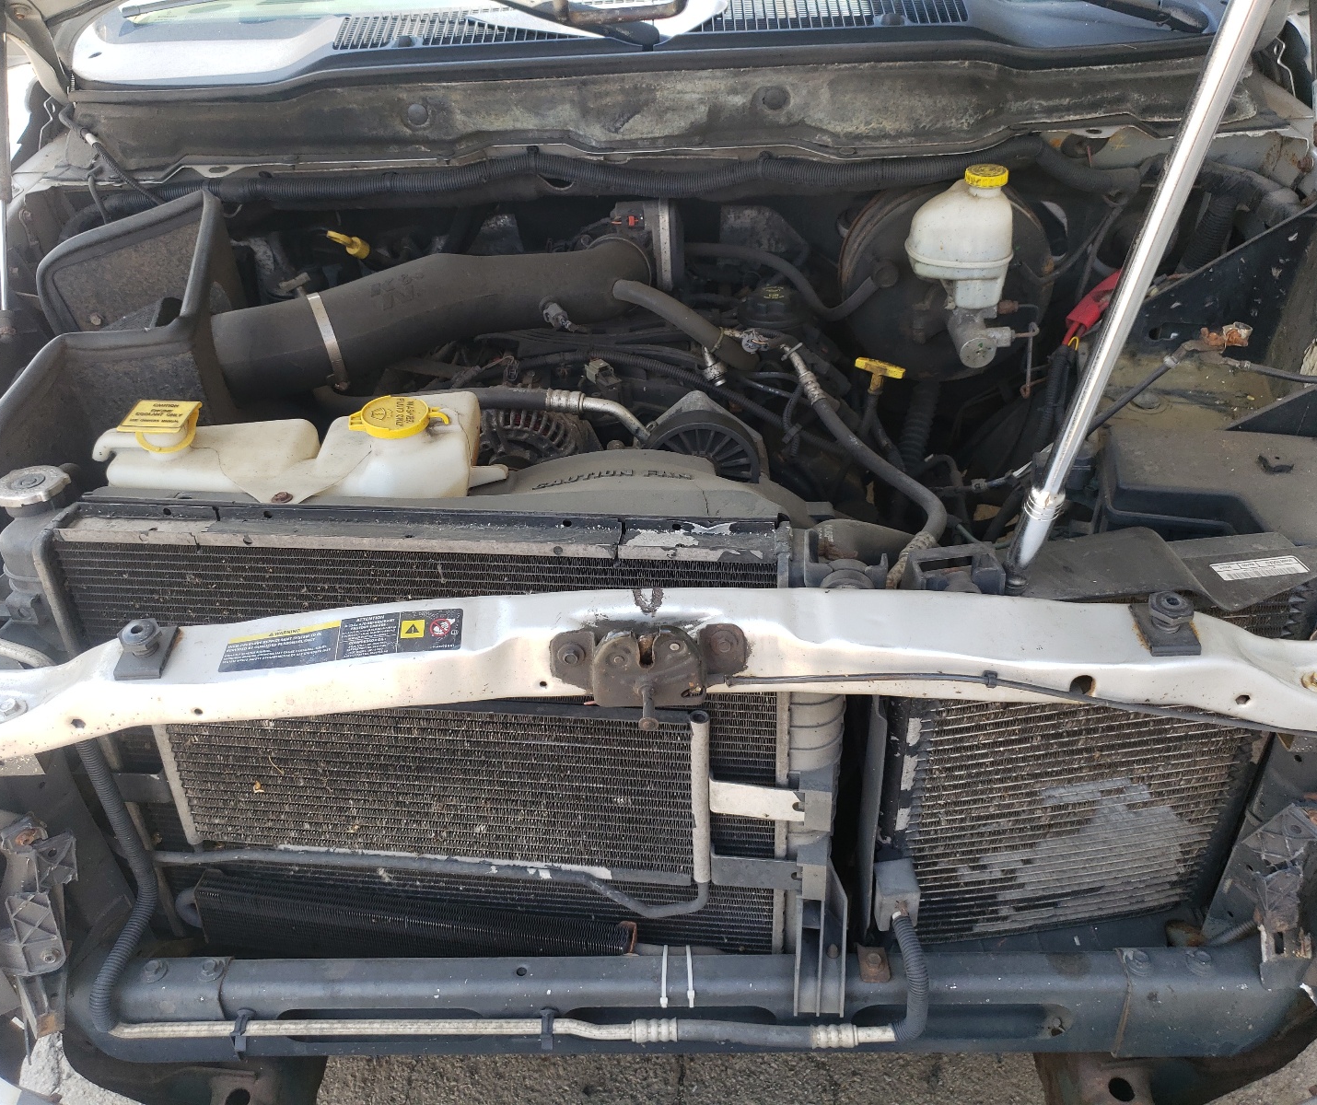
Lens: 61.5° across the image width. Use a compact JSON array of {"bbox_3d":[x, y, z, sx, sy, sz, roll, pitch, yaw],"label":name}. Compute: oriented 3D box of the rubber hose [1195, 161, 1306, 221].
[{"bbox_3d":[0.758,-0.463,1.420,0.145,0.085,0.070,-1,33,2],"label":"rubber hose"}]

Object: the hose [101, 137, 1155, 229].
[{"bbox_3d":[-0.071,-0.518,1.530,1.450,0.085,0.120,-2,33,2],"label":"hose"}]

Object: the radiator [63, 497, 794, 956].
[{"bbox_3d":[-0.225,0.221,1.171,0.720,0.550,0.055,2,28,9],"label":"radiator"}]

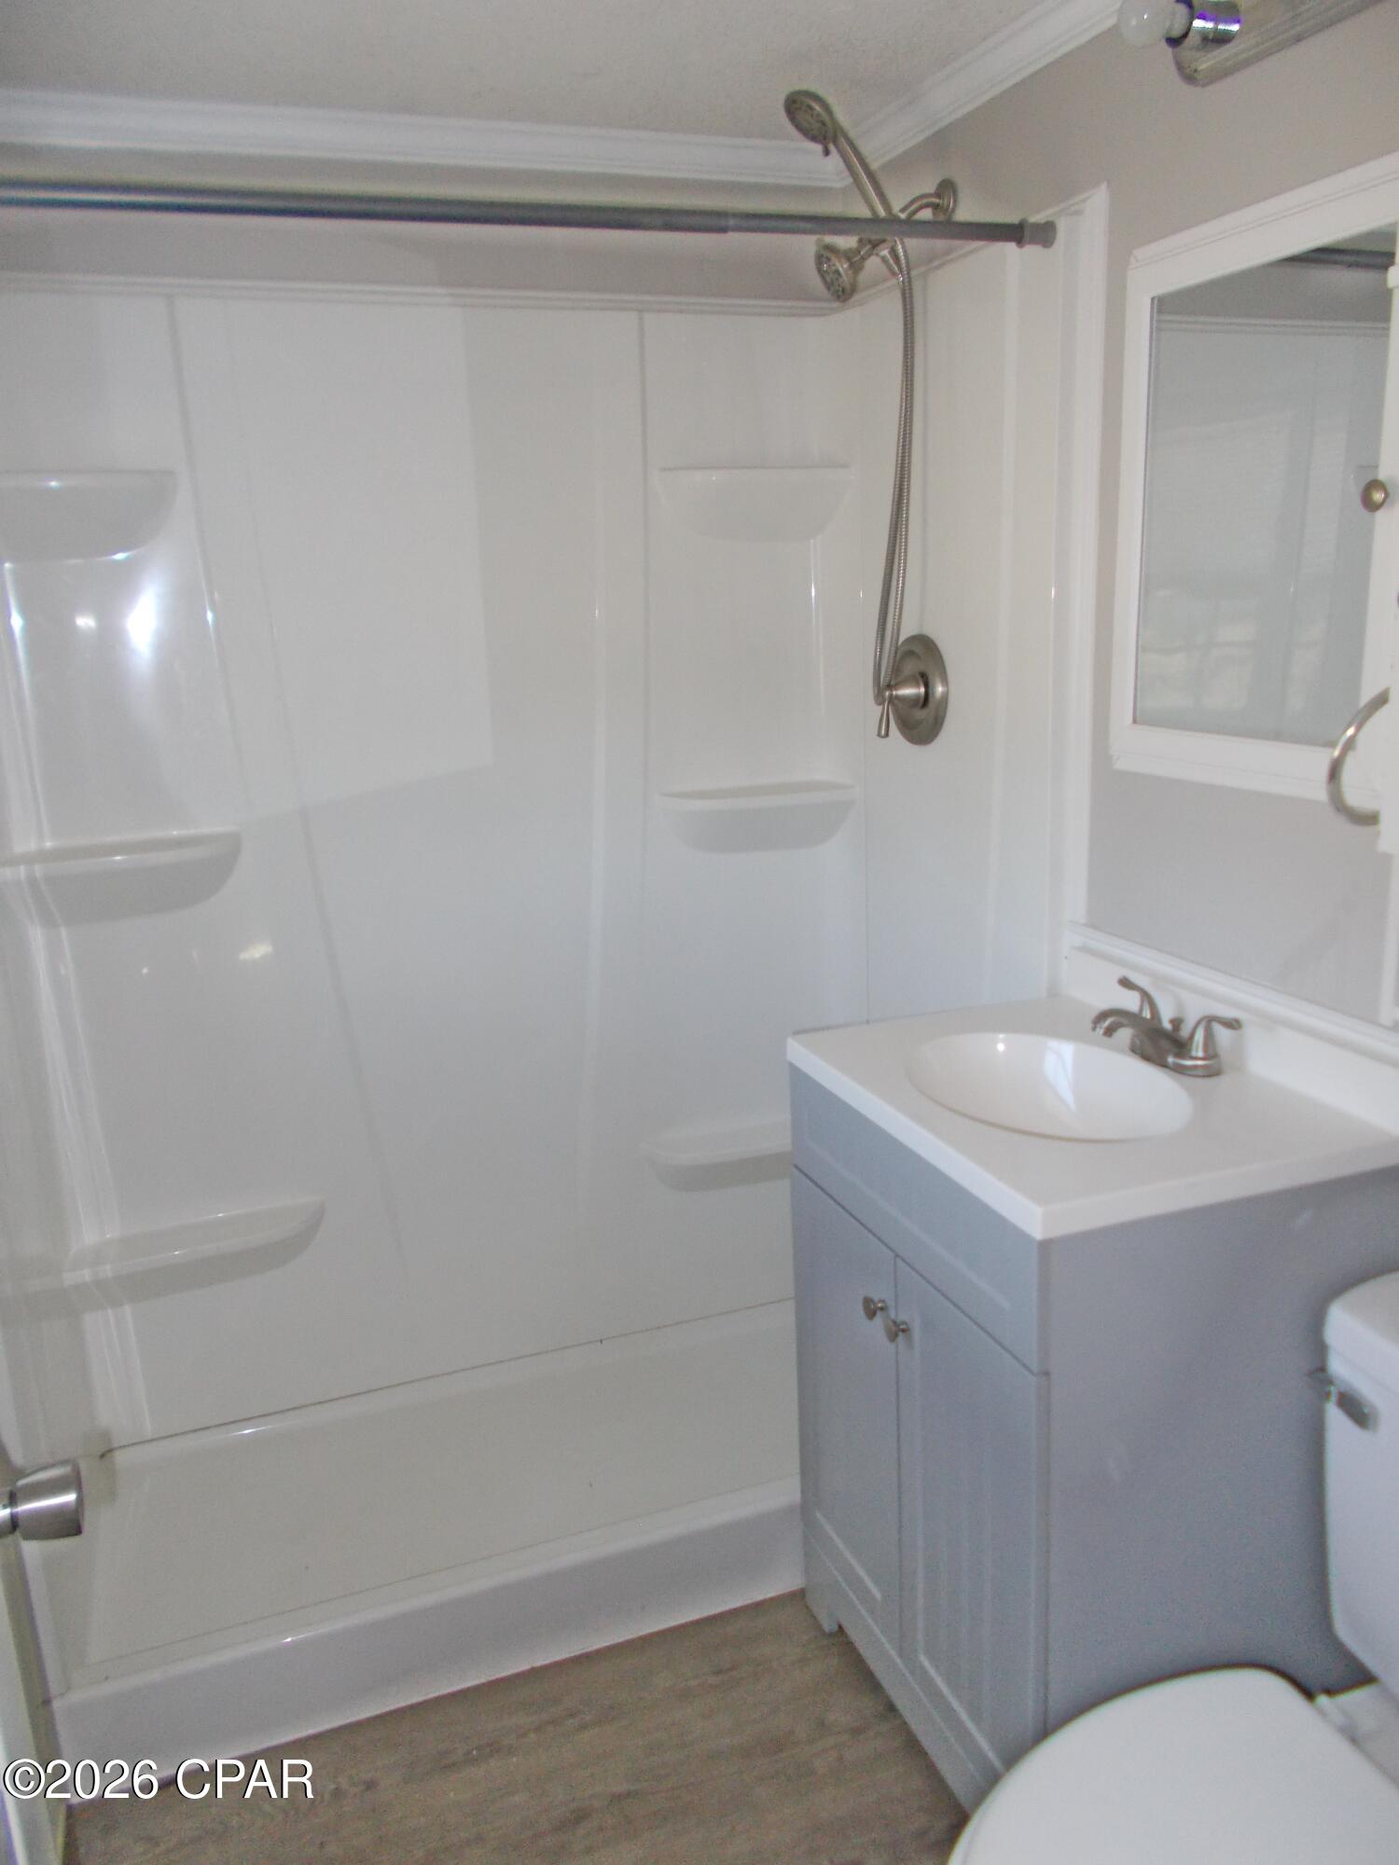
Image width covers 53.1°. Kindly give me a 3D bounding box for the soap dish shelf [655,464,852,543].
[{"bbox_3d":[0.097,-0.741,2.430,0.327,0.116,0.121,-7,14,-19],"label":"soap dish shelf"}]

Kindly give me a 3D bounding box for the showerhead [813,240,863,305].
[{"bbox_3d":[0.211,-1.000,2.122,0.063,0.091,0.091,-35,22,-10],"label":"showerhead"}]

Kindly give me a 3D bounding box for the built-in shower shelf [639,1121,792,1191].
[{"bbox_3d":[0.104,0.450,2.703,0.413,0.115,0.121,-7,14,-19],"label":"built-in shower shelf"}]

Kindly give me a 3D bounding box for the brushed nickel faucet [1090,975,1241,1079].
[{"bbox_3d":[0.551,0.128,1.742,0.156,0.083,0.216,-7,14,-19],"label":"brushed nickel faucet"}]

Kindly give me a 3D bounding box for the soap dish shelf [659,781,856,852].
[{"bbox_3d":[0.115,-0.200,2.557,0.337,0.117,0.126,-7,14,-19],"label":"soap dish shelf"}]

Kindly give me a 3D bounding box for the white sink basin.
[{"bbox_3d":[0.421,0.246,1.727,0.302,0.131,0.408,-7,14,-19],"label":"white sink basin"}]

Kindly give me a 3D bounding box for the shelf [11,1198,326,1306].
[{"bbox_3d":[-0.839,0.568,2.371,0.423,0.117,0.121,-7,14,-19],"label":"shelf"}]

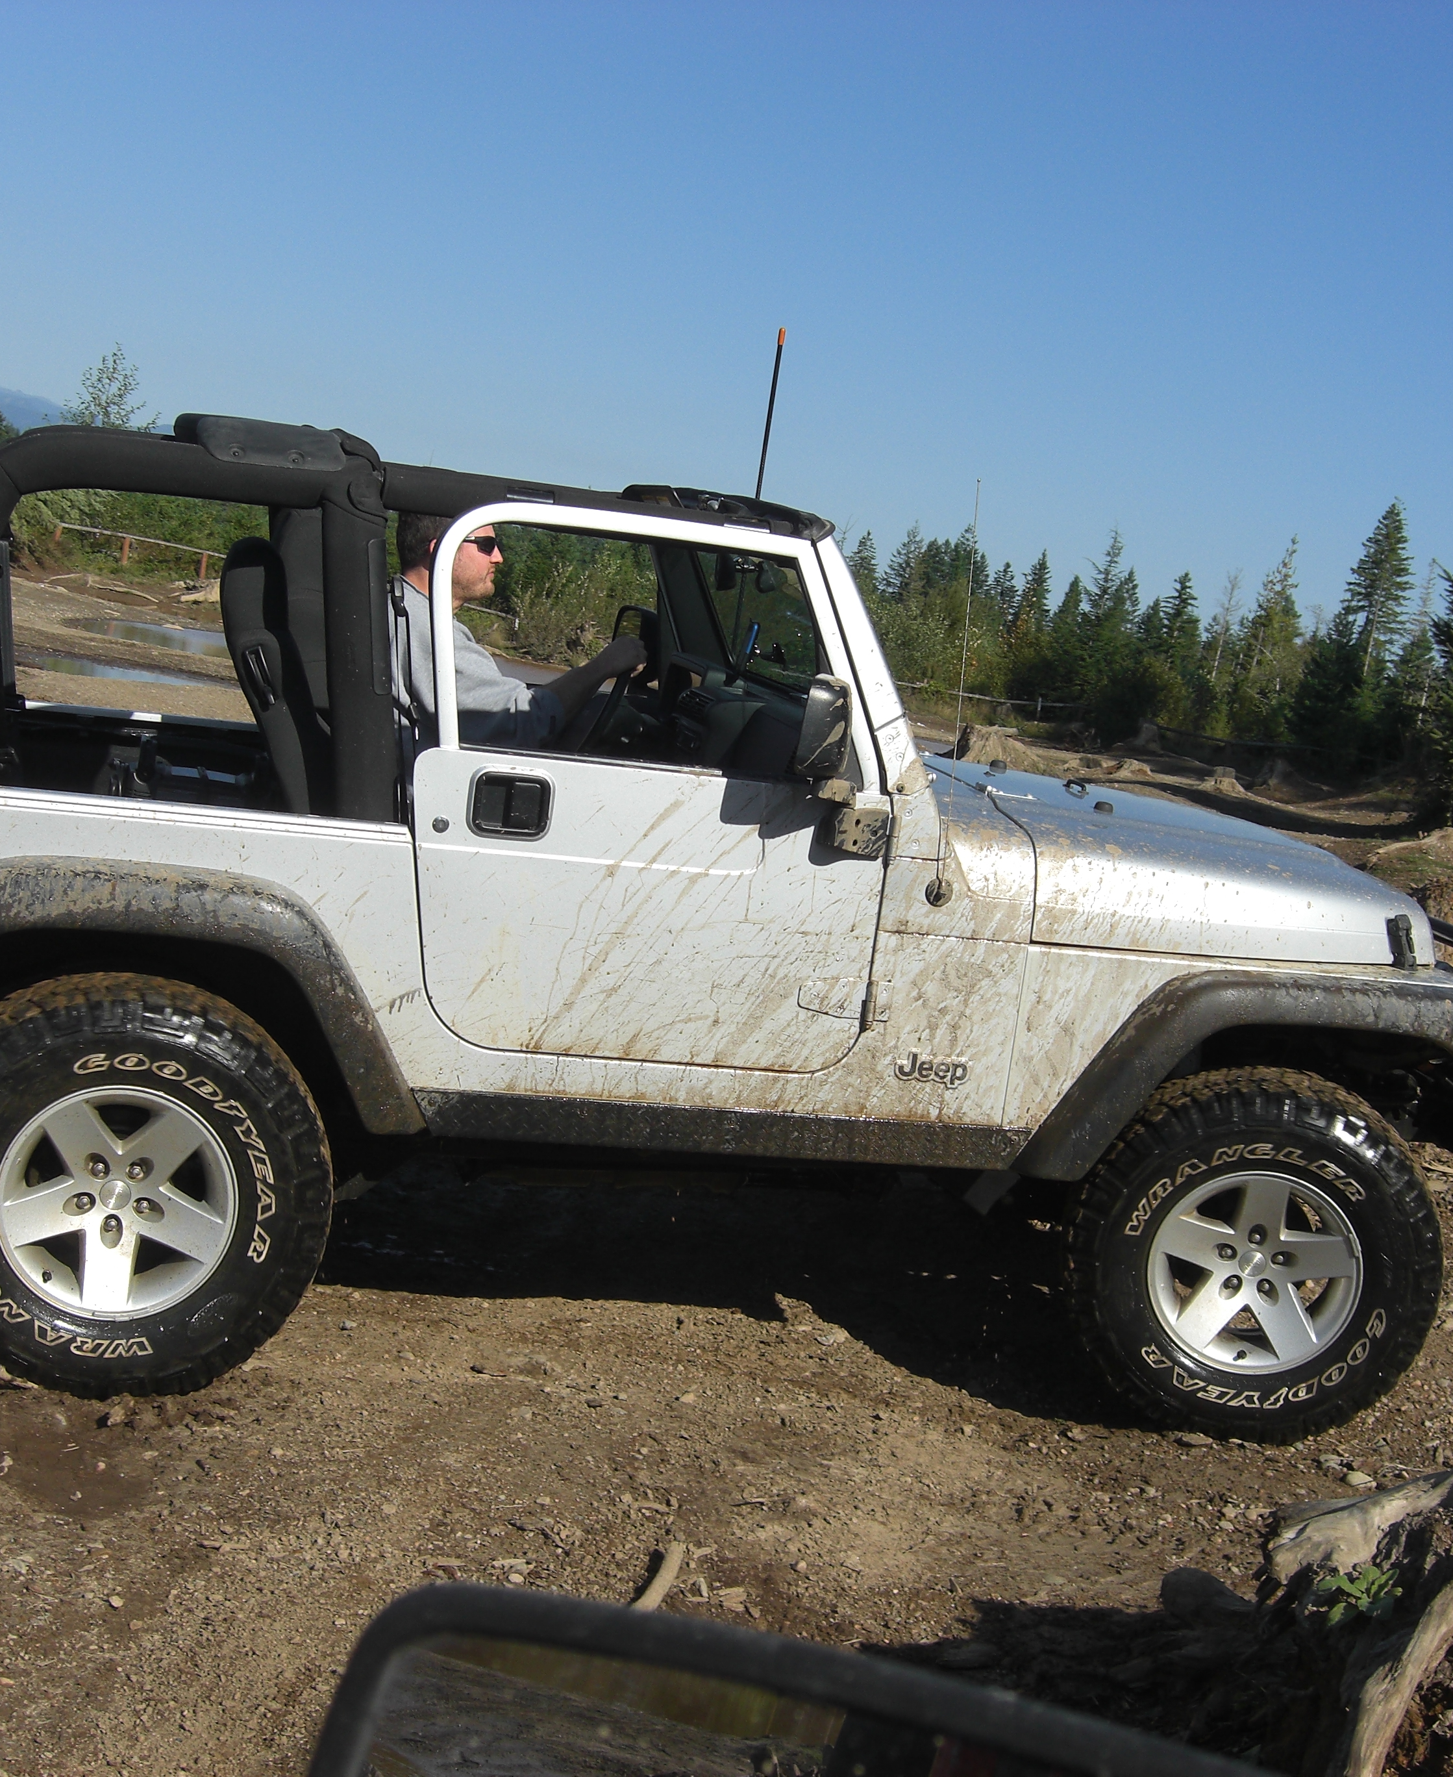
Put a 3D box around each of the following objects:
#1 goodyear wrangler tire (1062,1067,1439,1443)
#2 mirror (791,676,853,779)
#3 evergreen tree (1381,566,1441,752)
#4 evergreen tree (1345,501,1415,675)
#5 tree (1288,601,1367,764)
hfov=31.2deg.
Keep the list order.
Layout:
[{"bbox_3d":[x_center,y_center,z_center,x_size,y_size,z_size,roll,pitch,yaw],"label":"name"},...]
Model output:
[{"bbox_3d":[1.121,0.796,5.554,0.780,0.770,0.260,8,7,6],"label":"goodyear wrangler tire"},{"bbox_3d":[0.184,-0.309,4.985,0.100,0.195,0.165,7,7,-3],"label":"mirror"},{"bbox_3d":[13.637,-4.534,52.000,1.073,3.775,1.073,10,7,14],"label":"evergreen tree"},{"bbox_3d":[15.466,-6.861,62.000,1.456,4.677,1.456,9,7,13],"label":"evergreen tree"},{"bbox_3d":[11.547,-3.968,50.000,1.317,3.060,1.317,9,7,12],"label":"tree"}]

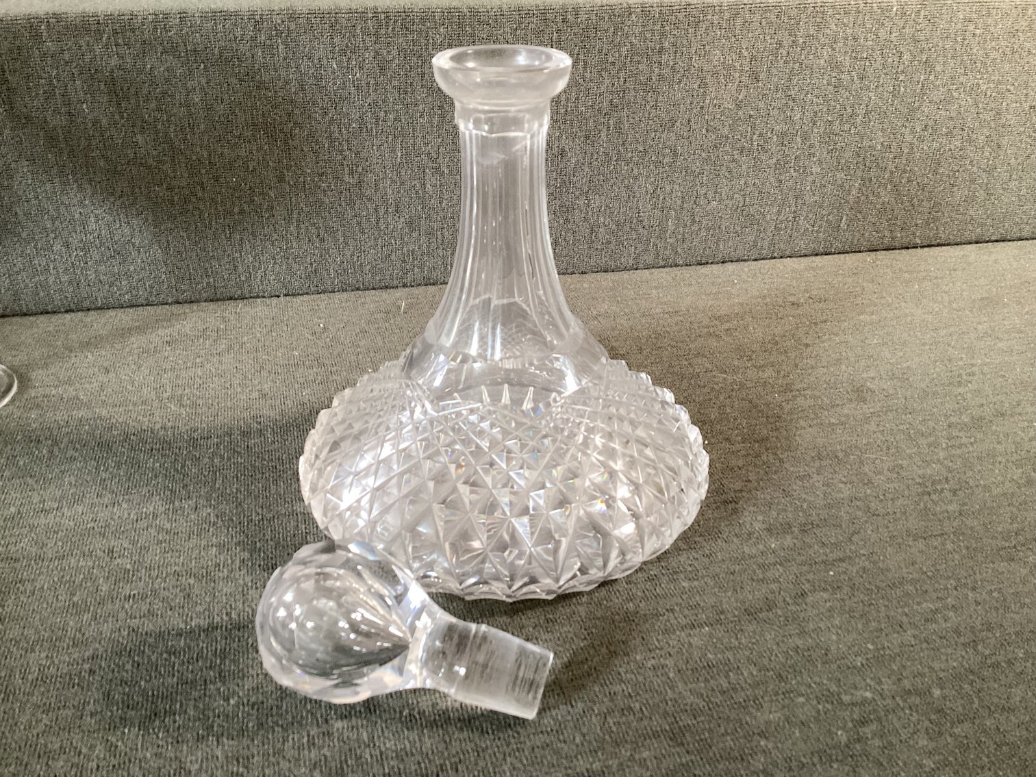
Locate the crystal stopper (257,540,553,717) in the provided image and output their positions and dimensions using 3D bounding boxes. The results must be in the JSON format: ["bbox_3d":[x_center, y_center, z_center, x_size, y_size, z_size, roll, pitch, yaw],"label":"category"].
[{"bbox_3d":[-0.040,0.086,0.320,0.102,0.055,0.055,17,32,3],"label":"crystal stopper"}]

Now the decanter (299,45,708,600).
[{"bbox_3d":[-0.006,-0.038,0.388,0.185,0.191,0.185,0,31,0],"label":"decanter"}]

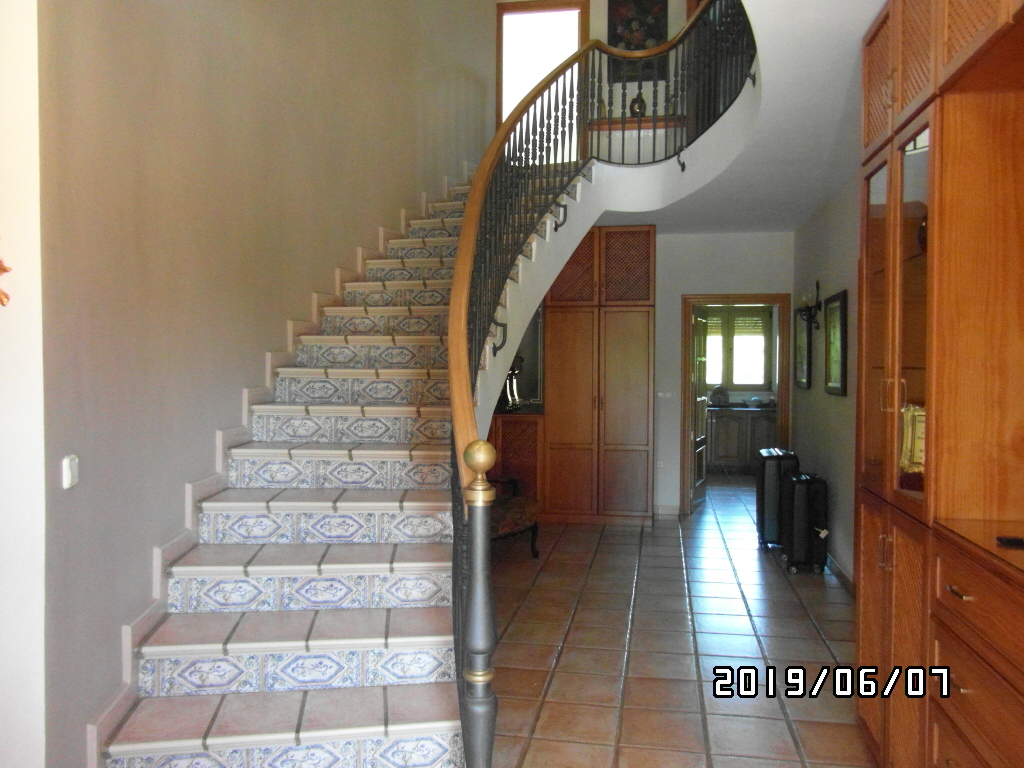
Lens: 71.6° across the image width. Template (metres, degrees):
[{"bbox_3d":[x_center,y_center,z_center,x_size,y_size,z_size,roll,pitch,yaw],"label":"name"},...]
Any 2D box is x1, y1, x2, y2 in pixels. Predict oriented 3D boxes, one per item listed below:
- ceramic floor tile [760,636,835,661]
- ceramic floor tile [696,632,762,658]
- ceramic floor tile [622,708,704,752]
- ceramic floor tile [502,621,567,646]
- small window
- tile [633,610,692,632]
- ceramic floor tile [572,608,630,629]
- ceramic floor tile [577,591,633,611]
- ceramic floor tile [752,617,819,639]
[{"bbox_3d":[1.432,1.344,3.578,0.315,0.014,0.300,0,1,10],"label":"ceramic floor tile"},{"bbox_3d":[1.110,1.351,3.655,0.306,0.012,0.300,0,1,10],"label":"ceramic floor tile"},{"bbox_3d":[0.589,1.360,2.784,0.315,0.014,0.300,0,1,10],"label":"ceramic floor tile"},{"bbox_3d":[0.125,1.343,3.793,0.314,0.012,0.297,0,2,10],"label":"ceramic floor tile"},{"bbox_3d":[3.104,-0.491,10.121,1.140,1.190,0.100,0,1,10],"label":"small window"},{"bbox_3d":[0.836,1.335,3.975,0.315,0.014,0.300,0,1,10],"label":"tile"},{"bbox_3d":[0.516,1.339,4.046,0.306,0.012,0.300,0,1,10],"label":"ceramic floor tile"},{"bbox_3d":[0.569,1.326,4.322,0.315,0.014,0.300,0,1,10],"label":"ceramic floor tile"},{"bbox_3d":[1.494,1.338,3.876,0.315,0.014,0.300,0,1,10],"label":"ceramic floor tile"}]

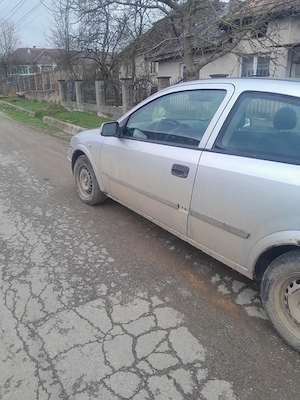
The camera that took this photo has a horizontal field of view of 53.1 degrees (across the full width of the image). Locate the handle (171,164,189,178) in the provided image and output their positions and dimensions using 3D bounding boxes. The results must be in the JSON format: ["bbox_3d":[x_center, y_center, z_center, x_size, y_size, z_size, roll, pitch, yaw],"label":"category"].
[{"bbox_3d":[0.215,-0.198,2.065,0.040,0.090,0.172,-8,14,-36],"label":"handle"}]

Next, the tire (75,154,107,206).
[{"bbox_3d":[-0.686,-0.238,3.515,0.185,0.590,0.595,-17,28,-39],"label":"tire"}]

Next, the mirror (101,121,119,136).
[{"bbox_3d":[-0.354,-0.624,2.626,0.185,0.125,0.110,-14,26,-34],"label":"mirror"}]

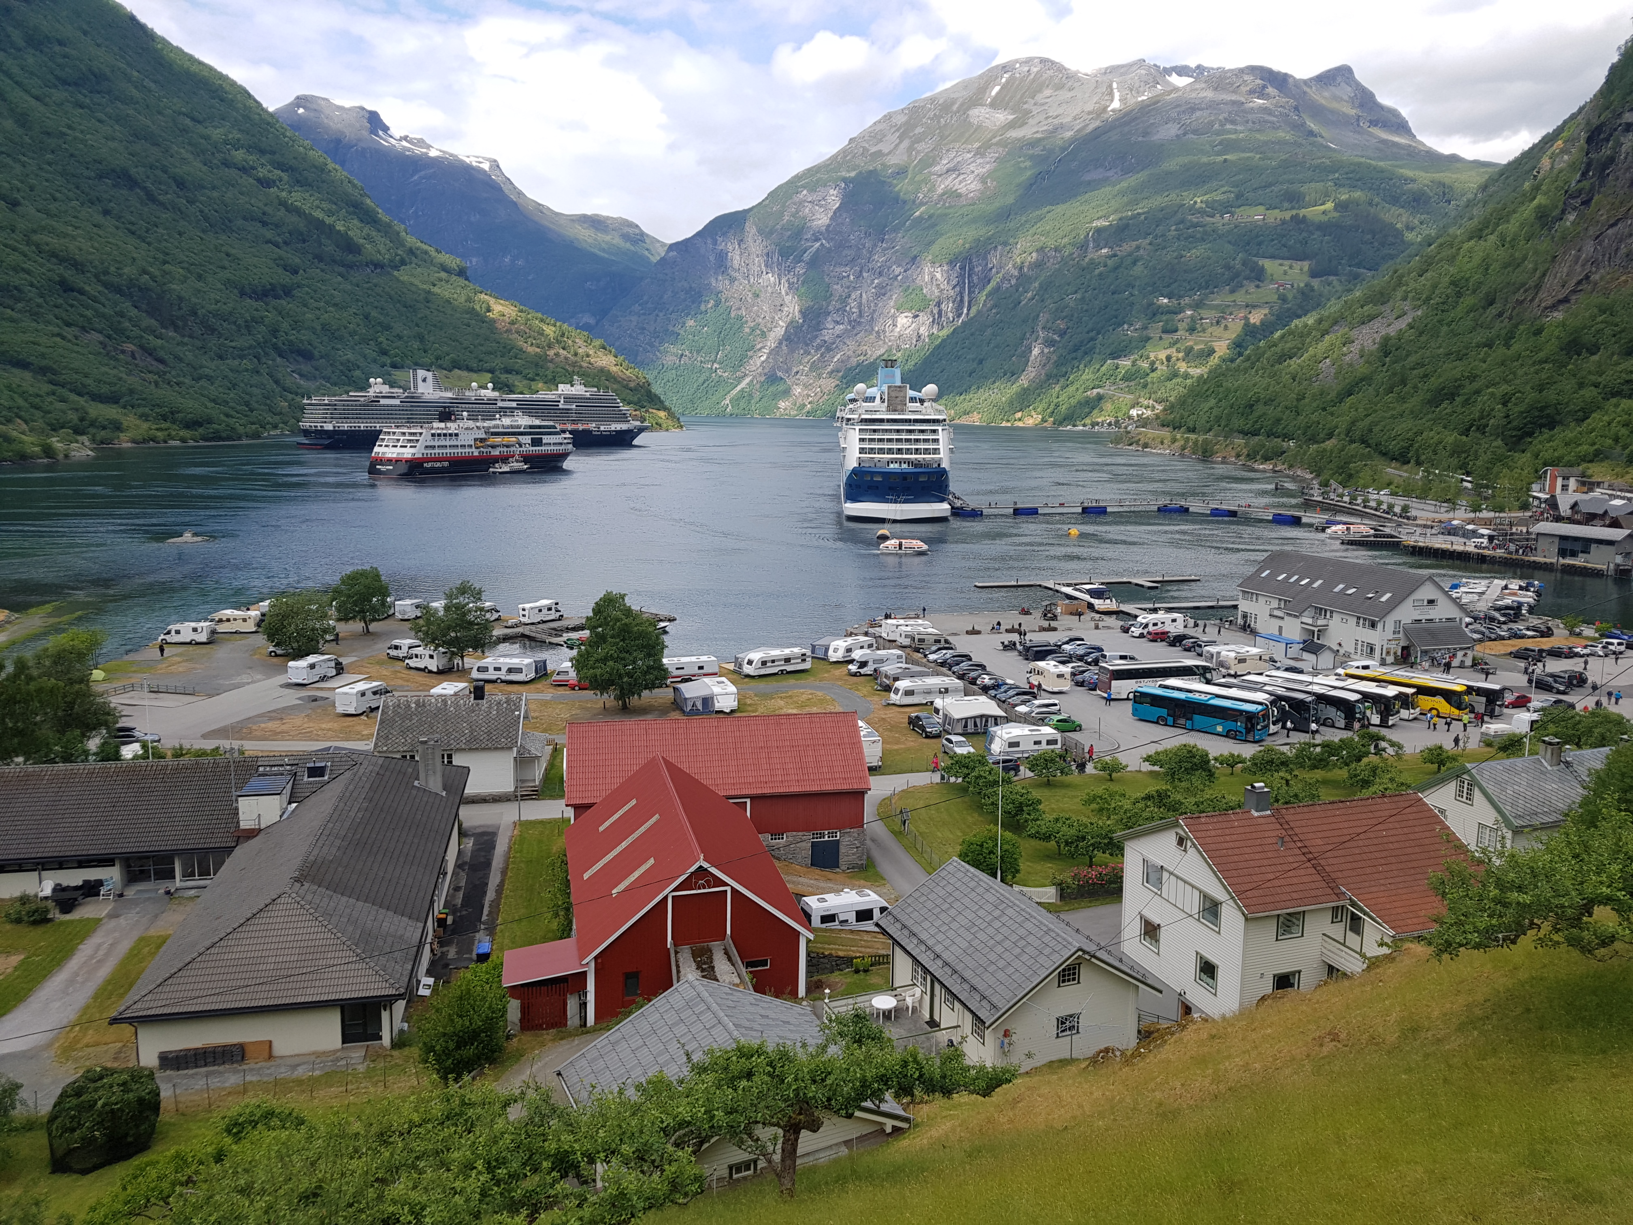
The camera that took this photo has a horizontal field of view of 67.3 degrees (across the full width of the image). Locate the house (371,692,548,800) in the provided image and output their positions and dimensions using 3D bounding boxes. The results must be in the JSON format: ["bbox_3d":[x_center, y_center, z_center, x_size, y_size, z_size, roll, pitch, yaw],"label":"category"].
[{"bbox_3d":[-28.060,10.310,98.430,12.400,7.500,8.200,0,10,-8],"label":"house"}]

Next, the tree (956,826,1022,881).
[{"bbox_3d":[10.609,14.782,74.994,3.850,3.250,3.850,0,10,0],"label":"tree"}]

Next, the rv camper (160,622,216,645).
[{"bbox_3d":[-82.080,2.613,160.041,6.600,2.750,2.300,0,10,3],"label":"rv camper"}]

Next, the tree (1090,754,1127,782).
[{"bbox_3d":[25.990,13.712,108.543,3.243,2.126,3.243,0,10,0],"label":"tree"}]

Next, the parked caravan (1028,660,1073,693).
[{"bbox_3d":[27.686,7.379,145.394,2.250,2.850,5.900,-3,10,-19],"label":"parked caravan"}]

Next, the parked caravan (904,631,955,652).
[{"bbox_3d":[15.995,3.853,167.374,5.800,2.750,2.250,-2,10,-11],"label":"parked caravan"}]

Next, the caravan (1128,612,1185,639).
[{"bbox_3d":[46.357,1.608,166.906,7.200,3.000,2.300,-4,10,-24],"label":"caravan"}]

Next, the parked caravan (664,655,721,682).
[{"bbox_3d":[-15.005,6.590,145.785,6.600,2.600,2.300,-2,10,-16],"label":"parked caravan"}]

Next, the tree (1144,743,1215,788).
[{"bbox_3d":[31.383,13.314,106.138,5.938,3.777,5.938,0,10,0],"label":"tree"}]

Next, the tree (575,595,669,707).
[{"bbox_3d":[-19.601,3.852,122.540,9.600,11.600,9.400,0,10,0],"label":"tree"}]

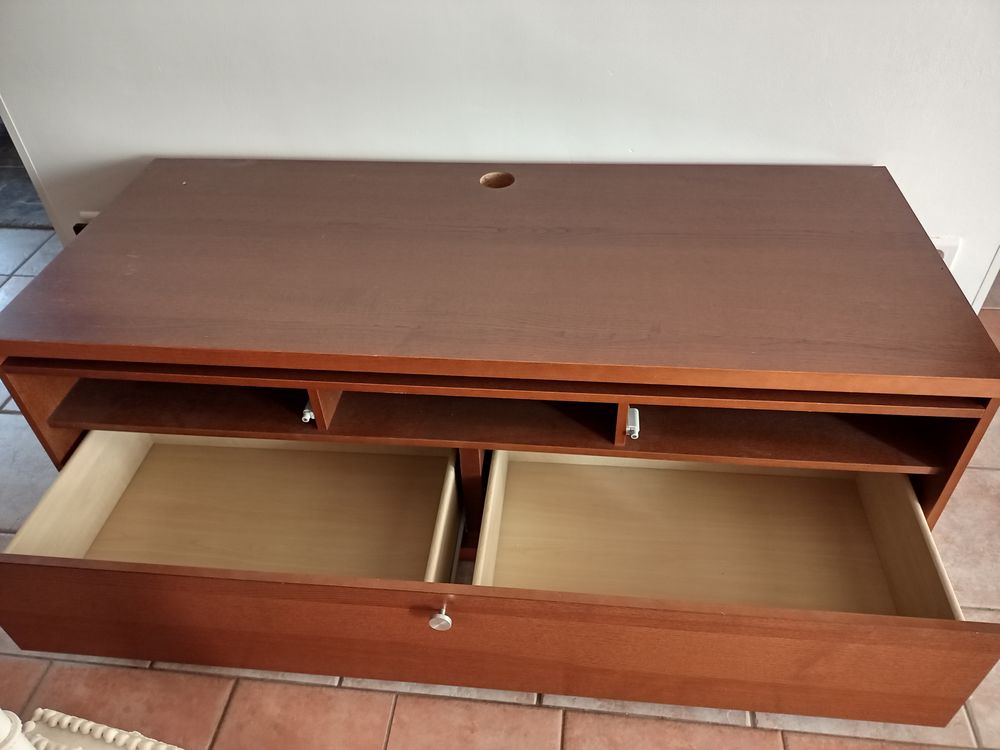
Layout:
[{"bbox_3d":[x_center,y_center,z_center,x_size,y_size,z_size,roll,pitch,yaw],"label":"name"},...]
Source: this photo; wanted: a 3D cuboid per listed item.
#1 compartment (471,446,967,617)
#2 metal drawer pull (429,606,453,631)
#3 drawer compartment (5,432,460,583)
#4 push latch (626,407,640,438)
[{"bbox_3d":[0.320,0.272,1.294,0.682,0.170,0.457,2,41,6],"label":"compartment"},{"bbox_3d":[-0.079,0.319,1.046,0.030,0.030,0.031,2,41,6],"label":"metal drawer pull"},{"bbox_3d":[-0.414,0.242,1.370,0.679,0.170,0.457,2,41,6],"label":"drawer compartment"},{"bbox_3d":[0.208,0.077,1.225,0.020,0.018,0.062,2,41,6],"label":"push latch"}]

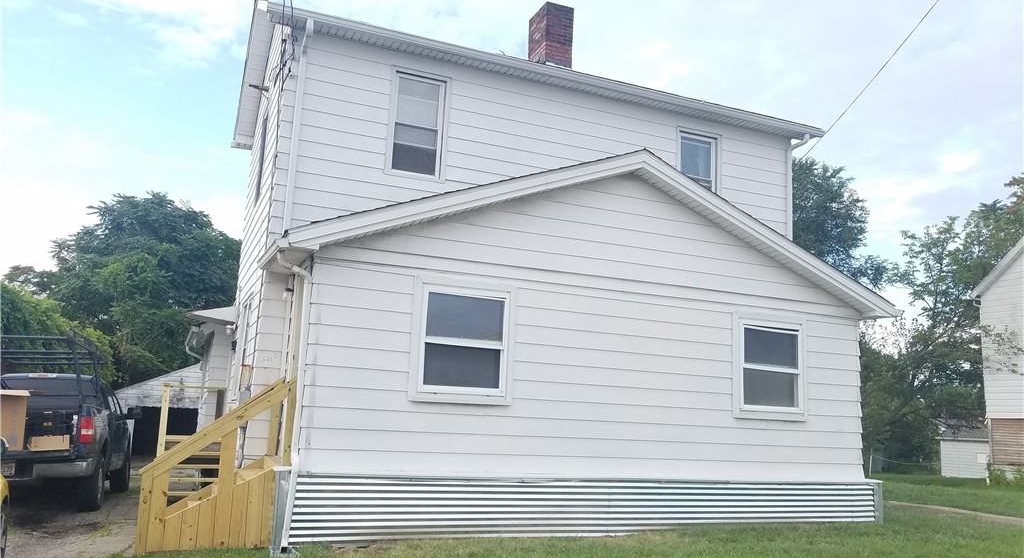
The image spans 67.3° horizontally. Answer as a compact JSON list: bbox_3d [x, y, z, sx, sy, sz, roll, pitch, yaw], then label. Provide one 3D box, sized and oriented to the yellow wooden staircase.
[{"bbox_3d":[-2.959,1.780,7.715,1.320,1.670,1.180,7,-10,-22],"label":"yellow wooden staircase"}]

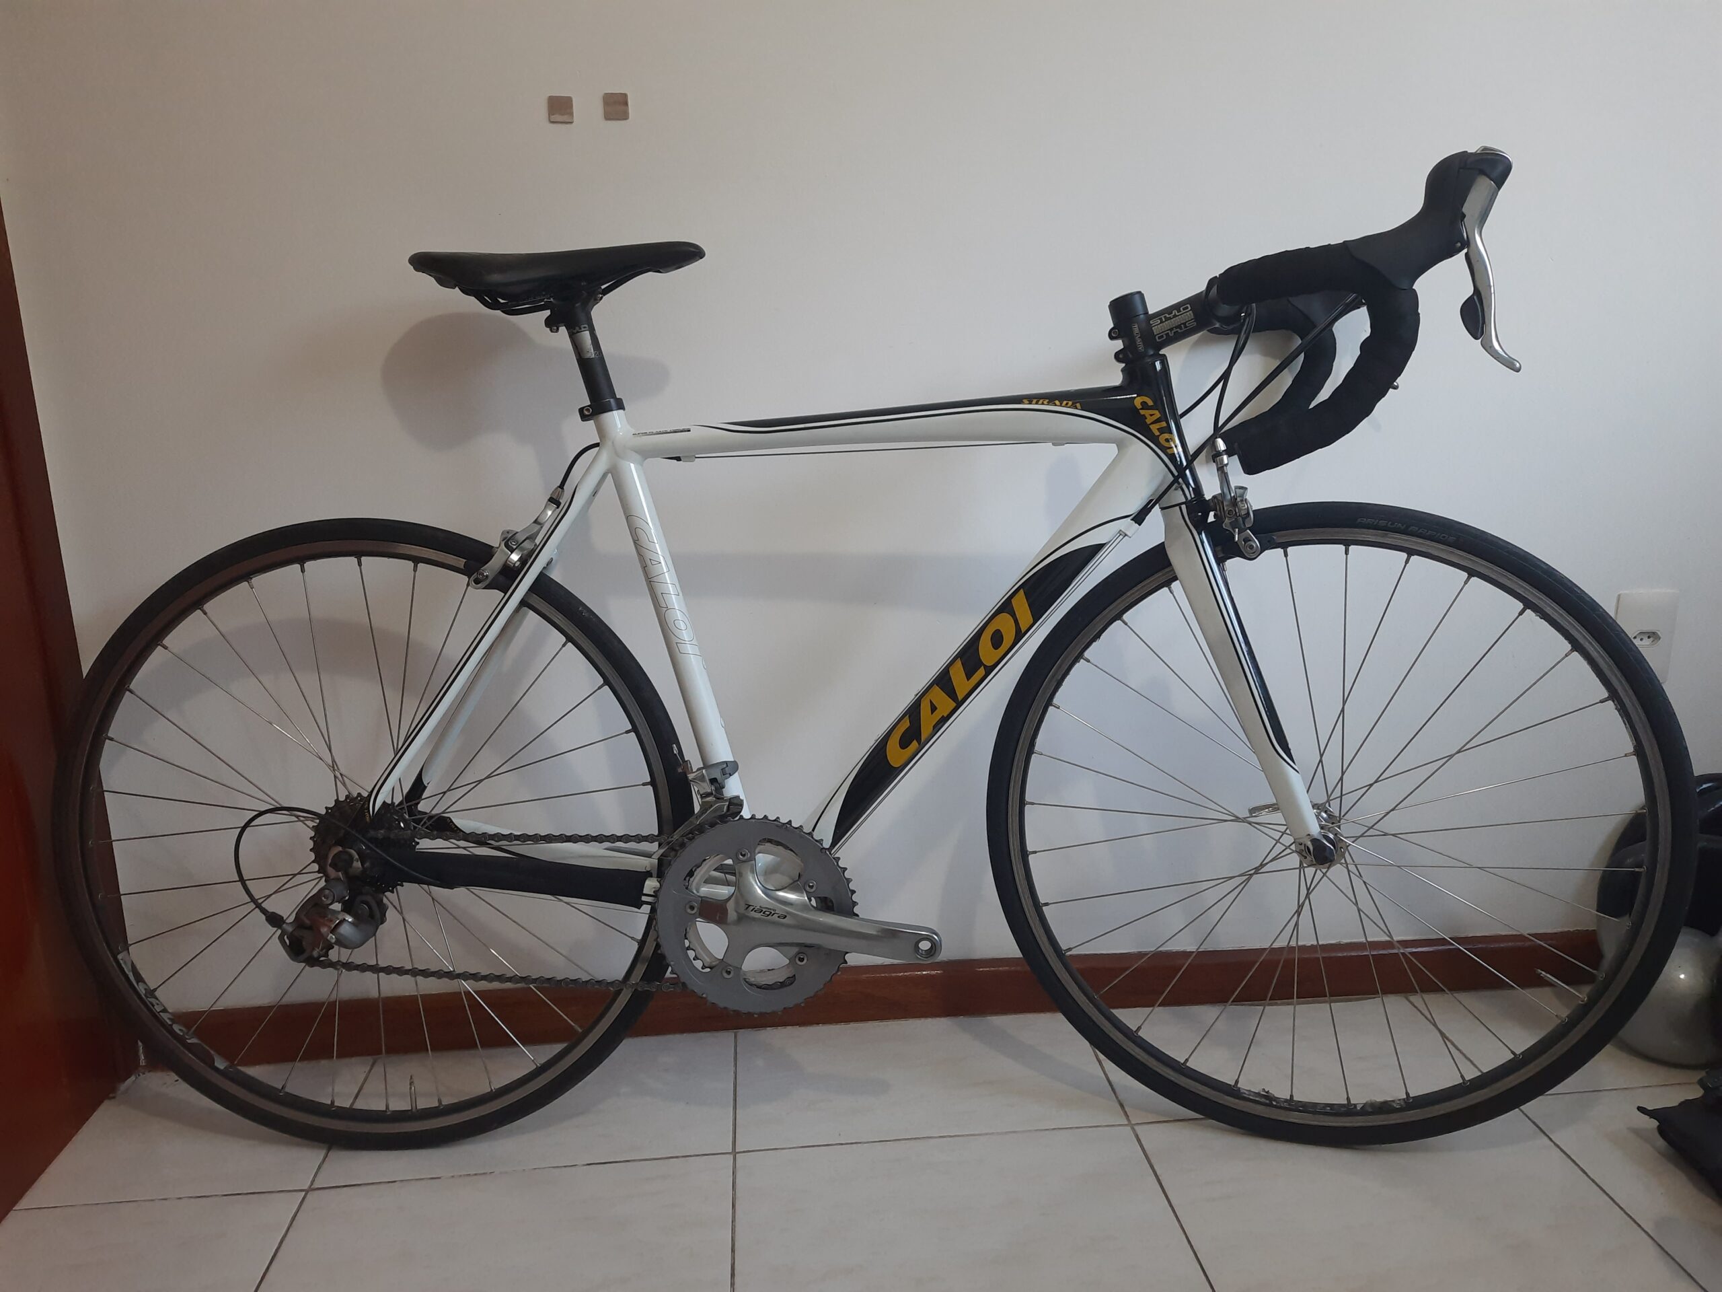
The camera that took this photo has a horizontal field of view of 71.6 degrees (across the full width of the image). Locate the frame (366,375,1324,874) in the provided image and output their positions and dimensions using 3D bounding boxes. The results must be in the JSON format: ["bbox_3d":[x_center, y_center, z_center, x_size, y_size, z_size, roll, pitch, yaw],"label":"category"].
[{"bbox_3d":[-0.028,0.001,1.215,1.010,0.565,0.140,-1,6,1],"label":"frame"}]

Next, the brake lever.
[{"bbox_3d":[0.480,-0.283,0.900,0.045,0.155,0.033,-3,9,15],"label":"brake lever"}]

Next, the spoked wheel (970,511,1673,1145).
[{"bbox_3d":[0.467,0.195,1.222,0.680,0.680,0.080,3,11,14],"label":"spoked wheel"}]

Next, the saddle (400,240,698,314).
[{"bbox_3d":[-0.295,-0.363,1.185,0.280,0.070,0.140,-1,6,1],"label":"saddle"}]

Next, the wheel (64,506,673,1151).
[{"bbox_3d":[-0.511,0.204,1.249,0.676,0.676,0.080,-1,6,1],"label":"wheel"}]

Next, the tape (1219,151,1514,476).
[{"bbox_3d":[0.443,-0.294,1.138,0.205,0.240,0.455,3,11,14],"label":"tape"}]

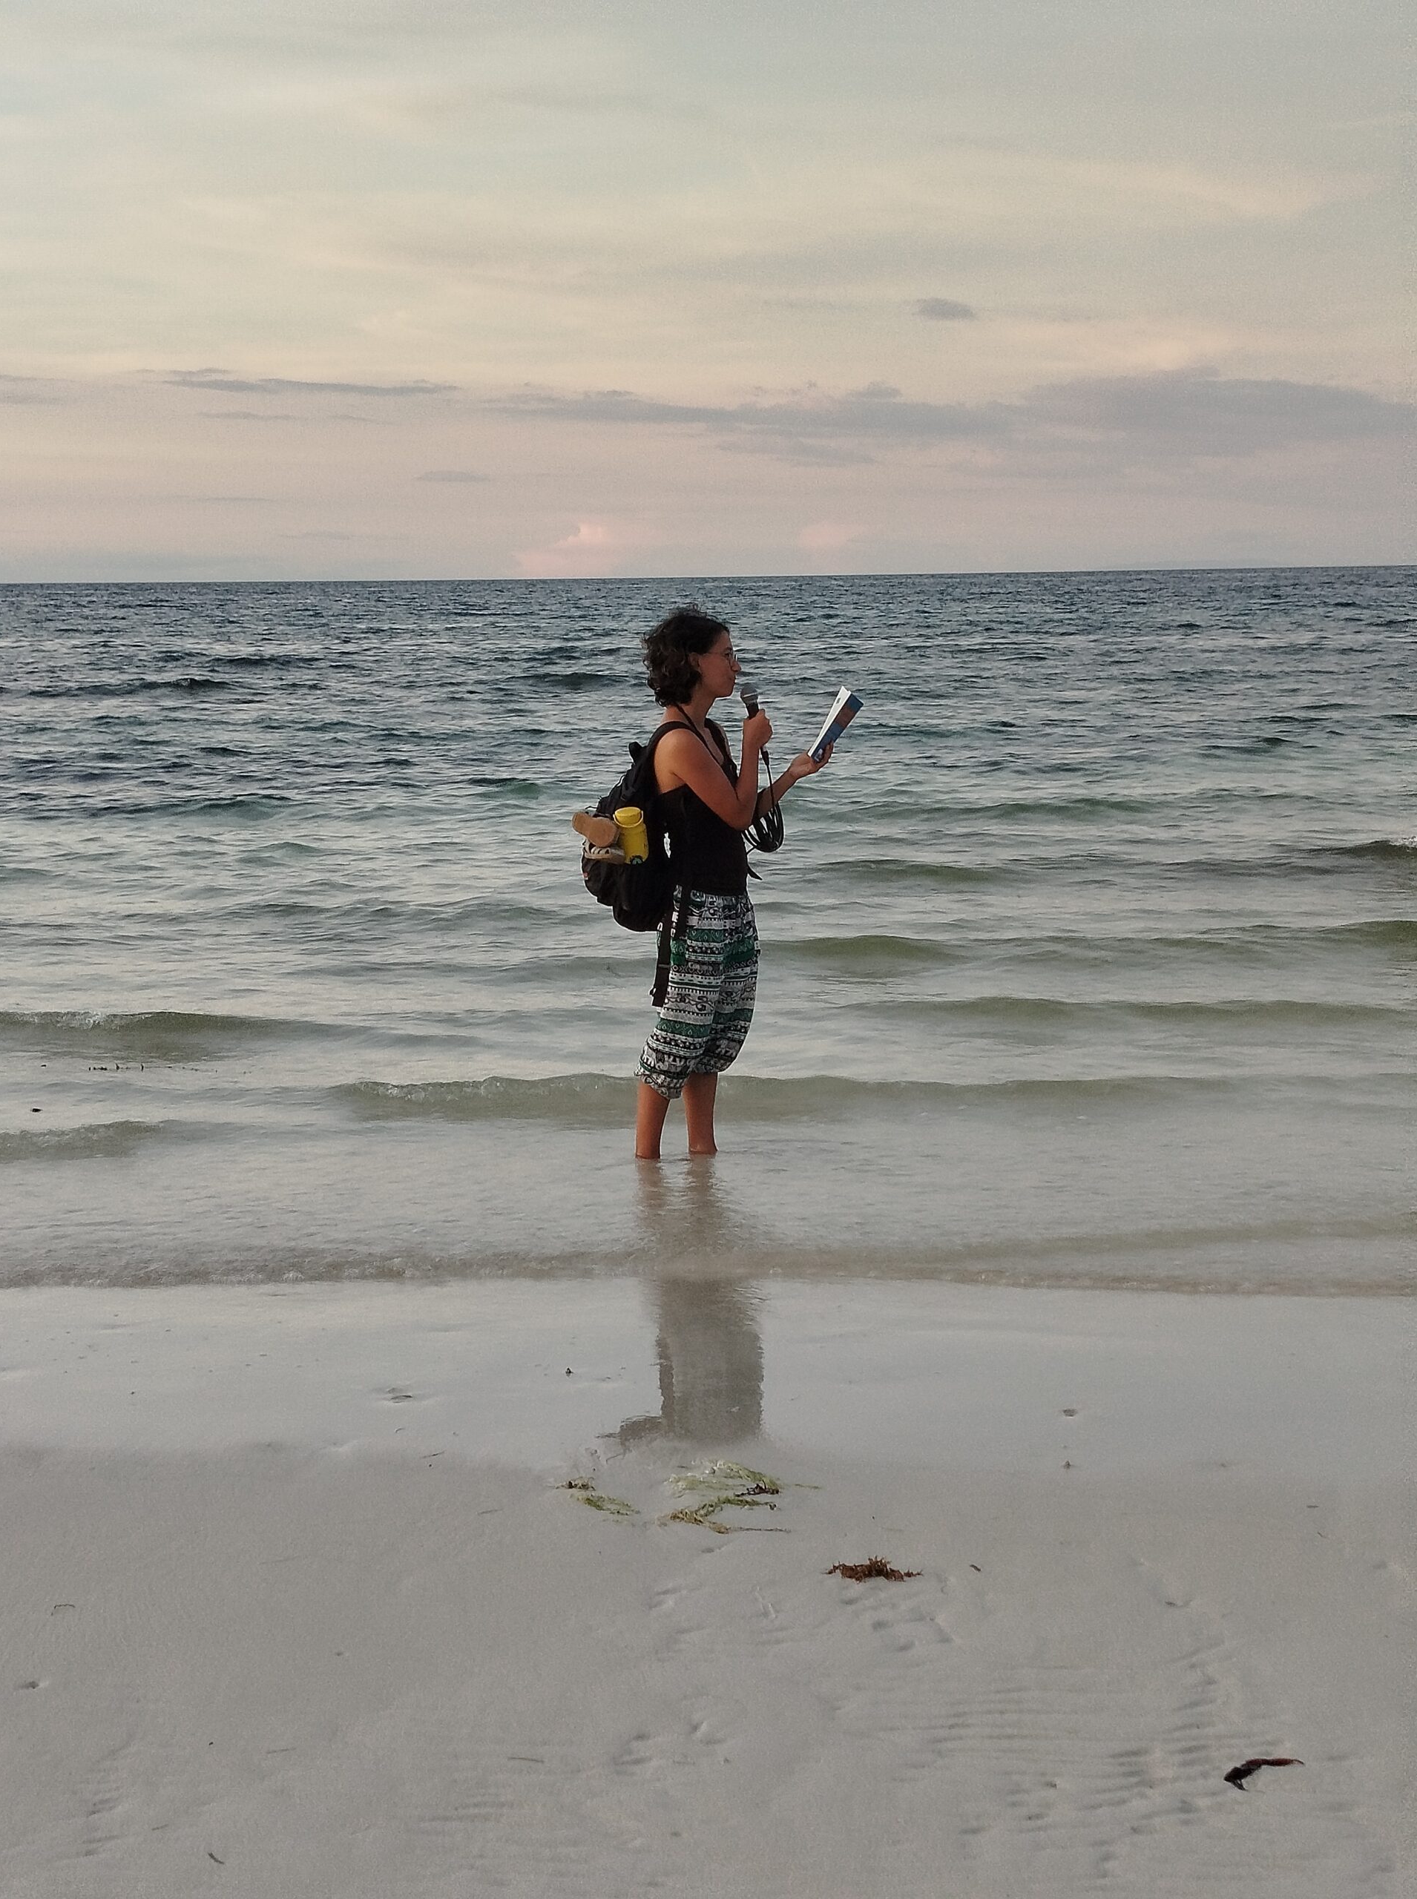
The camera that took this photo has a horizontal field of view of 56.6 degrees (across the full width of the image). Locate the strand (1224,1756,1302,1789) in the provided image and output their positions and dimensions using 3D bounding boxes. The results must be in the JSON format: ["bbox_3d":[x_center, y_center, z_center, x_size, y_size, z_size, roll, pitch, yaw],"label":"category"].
[{"bbox_3d":[0.725,1.065,1.715,0.112,0.018,0.038,-3,12,-10],"label":"strand"}]

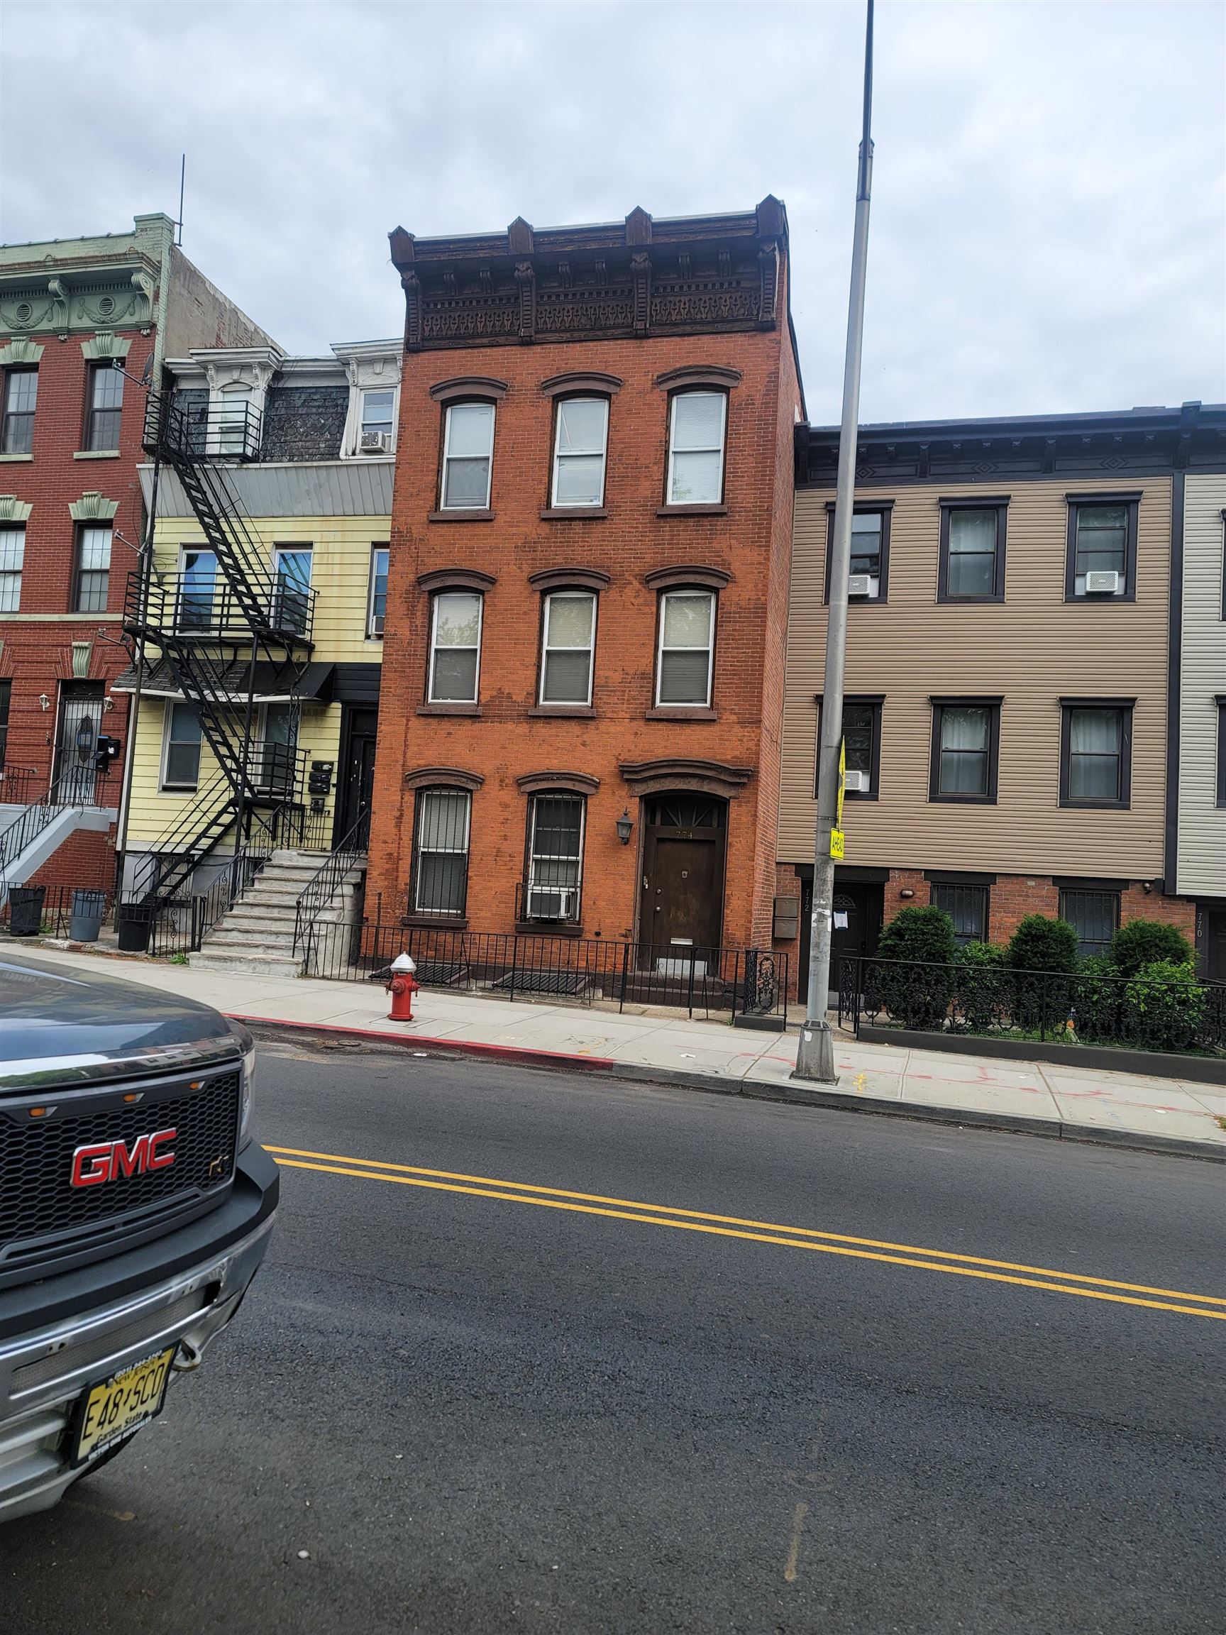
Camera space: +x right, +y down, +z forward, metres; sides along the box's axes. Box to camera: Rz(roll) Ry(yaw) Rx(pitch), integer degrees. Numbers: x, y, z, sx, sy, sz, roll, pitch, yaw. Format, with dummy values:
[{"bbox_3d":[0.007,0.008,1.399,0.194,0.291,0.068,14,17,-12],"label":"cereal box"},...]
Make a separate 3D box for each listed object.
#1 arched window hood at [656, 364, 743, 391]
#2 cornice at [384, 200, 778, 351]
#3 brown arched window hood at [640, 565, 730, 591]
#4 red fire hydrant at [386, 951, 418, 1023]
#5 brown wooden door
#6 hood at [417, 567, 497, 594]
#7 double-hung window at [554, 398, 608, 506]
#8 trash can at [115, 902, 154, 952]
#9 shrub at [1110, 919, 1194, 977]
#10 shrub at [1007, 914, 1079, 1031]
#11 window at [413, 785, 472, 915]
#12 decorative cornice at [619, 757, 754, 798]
[{"bbox_3d":[1.326,-6.678,17.989,1.317,0.386,0.140,2,-4,14],"label":"arched window hood"},{"bbox_3d":[-0.441,-8.255,18.085,6.233,1.807,0.660,2,-5,13],"label":"cornice"},{"bbox_3d":[1.118,-3.559,17.533,1.300,0.336,0.150,2,-5,13],"label":"brown arched window hood"},{"bbox_3d":[-2.330,1.865,13.027,0.400,0.752,0.360,2,-5,13],"label":"red fire hydrant"},{"bbox_3d":[1.046,1.320,17.363,0.931,2.025,0.090,2,-5,13],"label":"brown wooden door"},{"bbox_3d":[-2.434,-3.734,18.643,1.327,0.367,0.140,2,-4,14],"label":"hood"},{"bbox_3d":[-0.513,-5.734,18.553,0.845,1.786,0.100,2,-4,14],"label":"double-hung window"},{"bbox_3d":[-6.849,1.578,16.926,0.460,0.664,0.460,3,-4,0],"label":"trash can"},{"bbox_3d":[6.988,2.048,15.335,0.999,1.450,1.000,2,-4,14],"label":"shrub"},{"bbox_3d":[5.644,2.067,15.509,0.881,1.592,0.920,2,-5,13],"label":"shrub"},{"bbox_3d":[-2.637,0.519,18.121,0.915,1.972,0.150,2,-5,13],"label":"window"},{"bbox_3d":[1.081,-0.565,17.205,1.967,0.561,0.270,2,-5,13],"label":"decorative cornice"}]

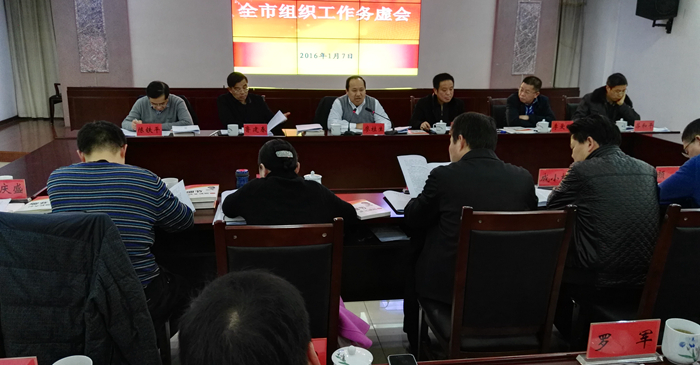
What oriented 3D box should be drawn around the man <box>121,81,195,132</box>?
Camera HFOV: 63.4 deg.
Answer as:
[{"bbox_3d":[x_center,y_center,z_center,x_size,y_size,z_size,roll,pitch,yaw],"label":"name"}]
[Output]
[{"bbox_3d":[-1.701,-0.348,5.191,0.600,1.140,0.800,-1,14,-8],"label":"man"}]

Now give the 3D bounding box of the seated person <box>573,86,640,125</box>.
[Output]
[{"bbox_3d":[2.465,-0.412,5.531,0.640,1.280,0.750,-1,13,-8],"label":"seated person"}]

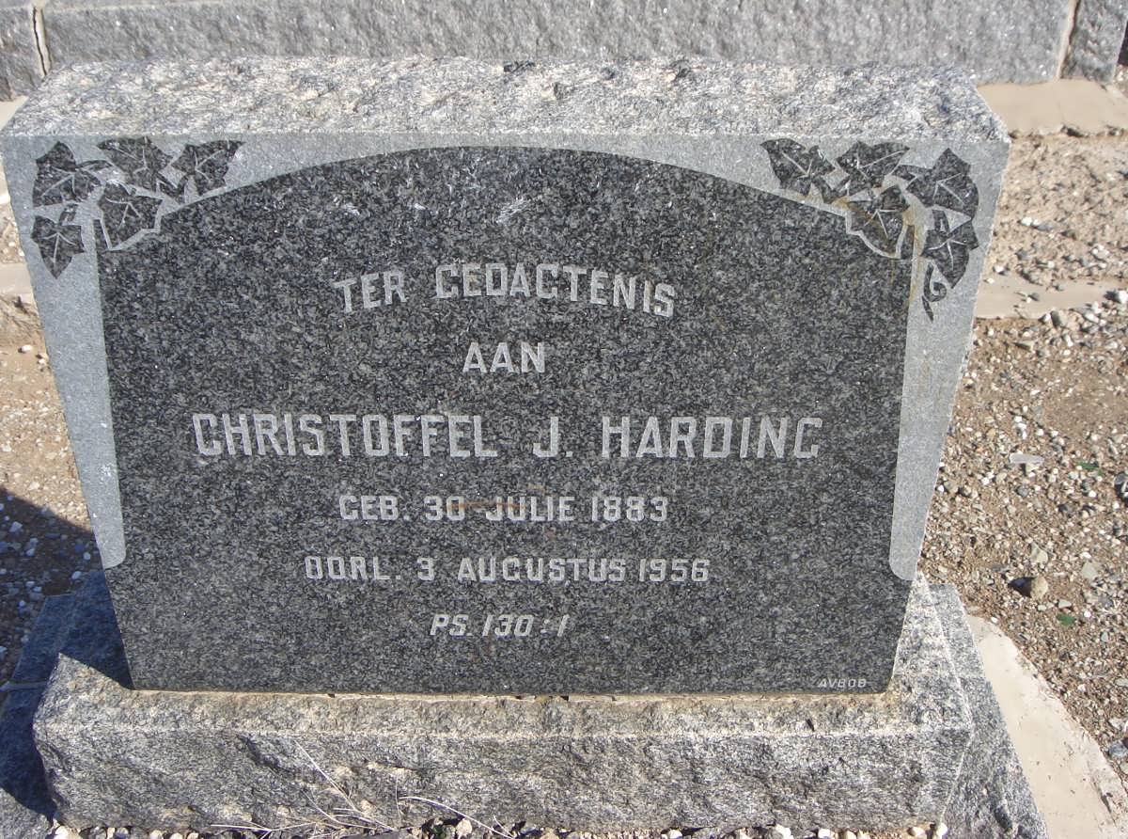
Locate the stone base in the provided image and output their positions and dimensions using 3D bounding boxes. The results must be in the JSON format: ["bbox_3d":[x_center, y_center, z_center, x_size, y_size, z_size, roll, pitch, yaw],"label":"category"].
[{"bbox_3d":[-0.045,0.307,1.396,0.965,0.176,0.218,0,38,-1],"label":"stone base"}]

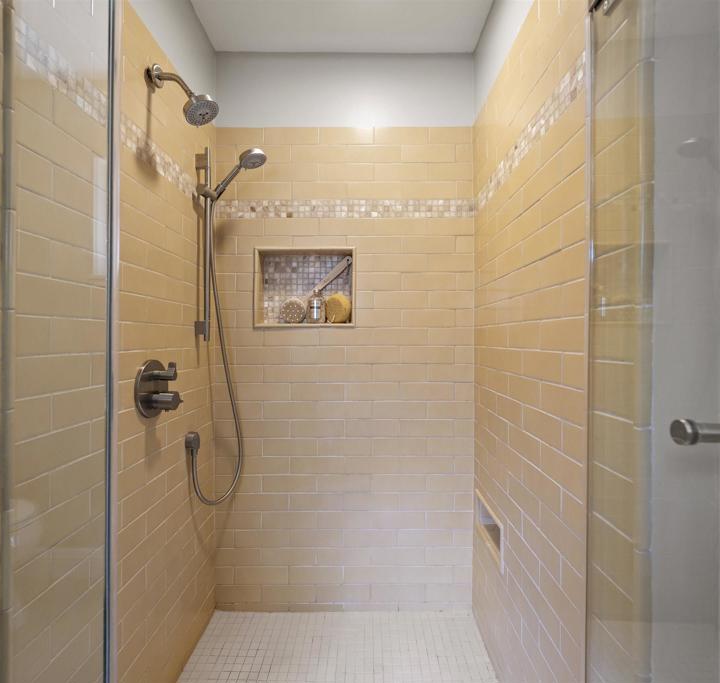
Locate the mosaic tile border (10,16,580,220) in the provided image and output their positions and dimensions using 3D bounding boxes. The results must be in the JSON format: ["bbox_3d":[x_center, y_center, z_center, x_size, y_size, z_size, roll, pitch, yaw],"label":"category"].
[{"bbox_3d":[-0.067,-0.556,1.178,1.090,0.082,1.010,0,0,1],"label":"mosaic tile border"}]

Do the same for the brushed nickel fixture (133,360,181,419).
[{"bbox_3d":[-0.567,0.138,1.167,0.092,0.170,0.170,0,0,1],"label":"brushed nickel fixture"}]

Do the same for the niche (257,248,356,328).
[{"bbox_3d":[-0.231,-0.225,1.722,0.427,0.335,0.105,0,0,0],"label":"niche"}]

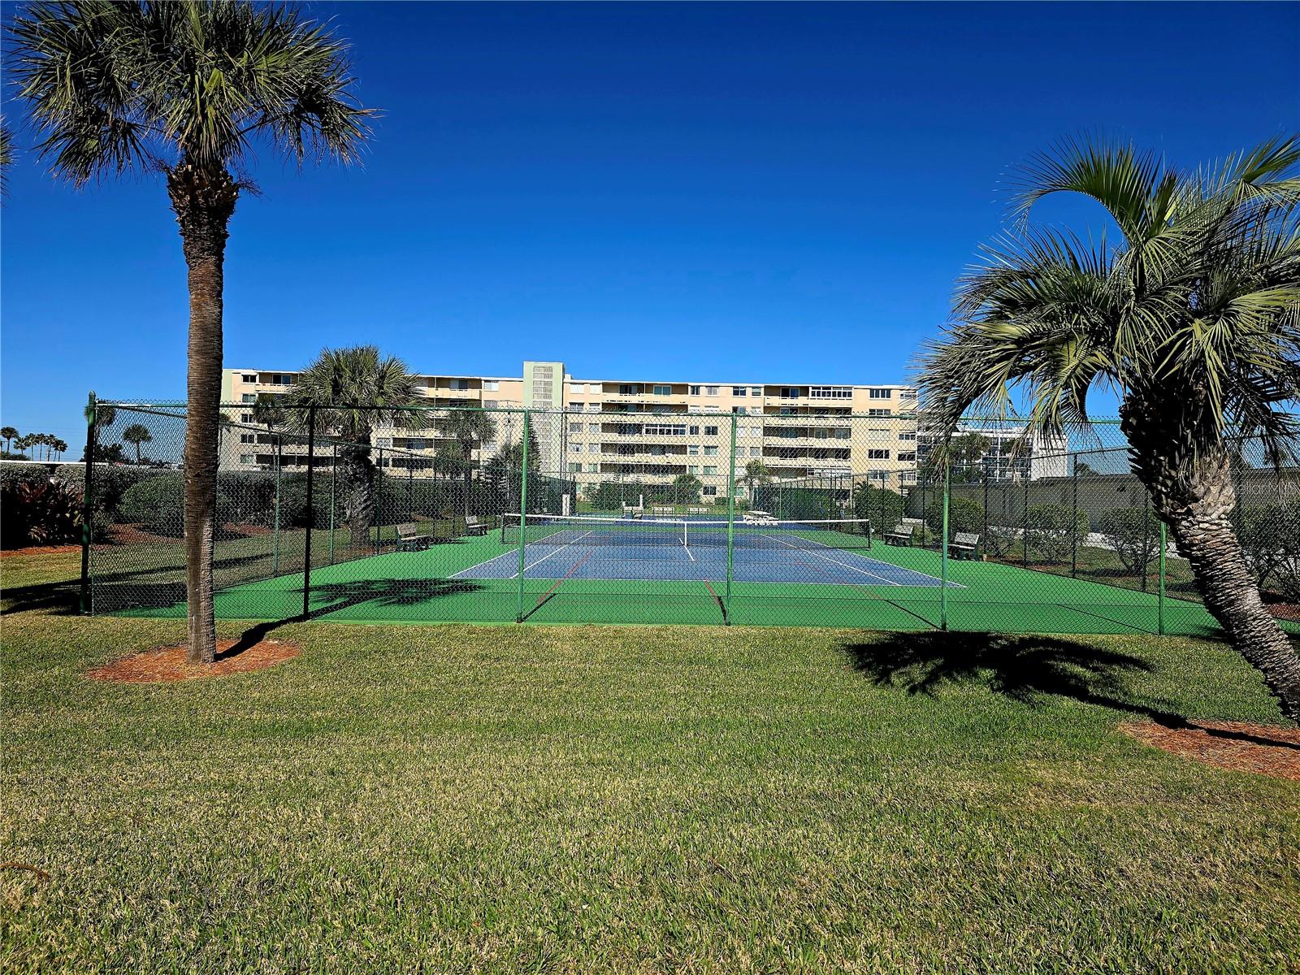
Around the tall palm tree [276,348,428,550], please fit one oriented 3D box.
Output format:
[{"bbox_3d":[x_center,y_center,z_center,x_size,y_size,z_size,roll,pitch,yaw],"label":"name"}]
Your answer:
[{"bbox_3d":[-9.300,-1.250,27.200,4.800,6.400,4.700,1,0,0],"label":"tall palm tree"}]

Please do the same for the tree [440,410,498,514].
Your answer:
[{"bbox_3d":[-13.000,-1.800,62.000,4.100,7.600,4.100,1,0,0],"label":"tree"}]

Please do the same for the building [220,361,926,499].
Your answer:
[{"bbox_3d":[-10.800,-7.100,122.000,92.500,18.300,18.500,1,0,1],"label":"building"}]

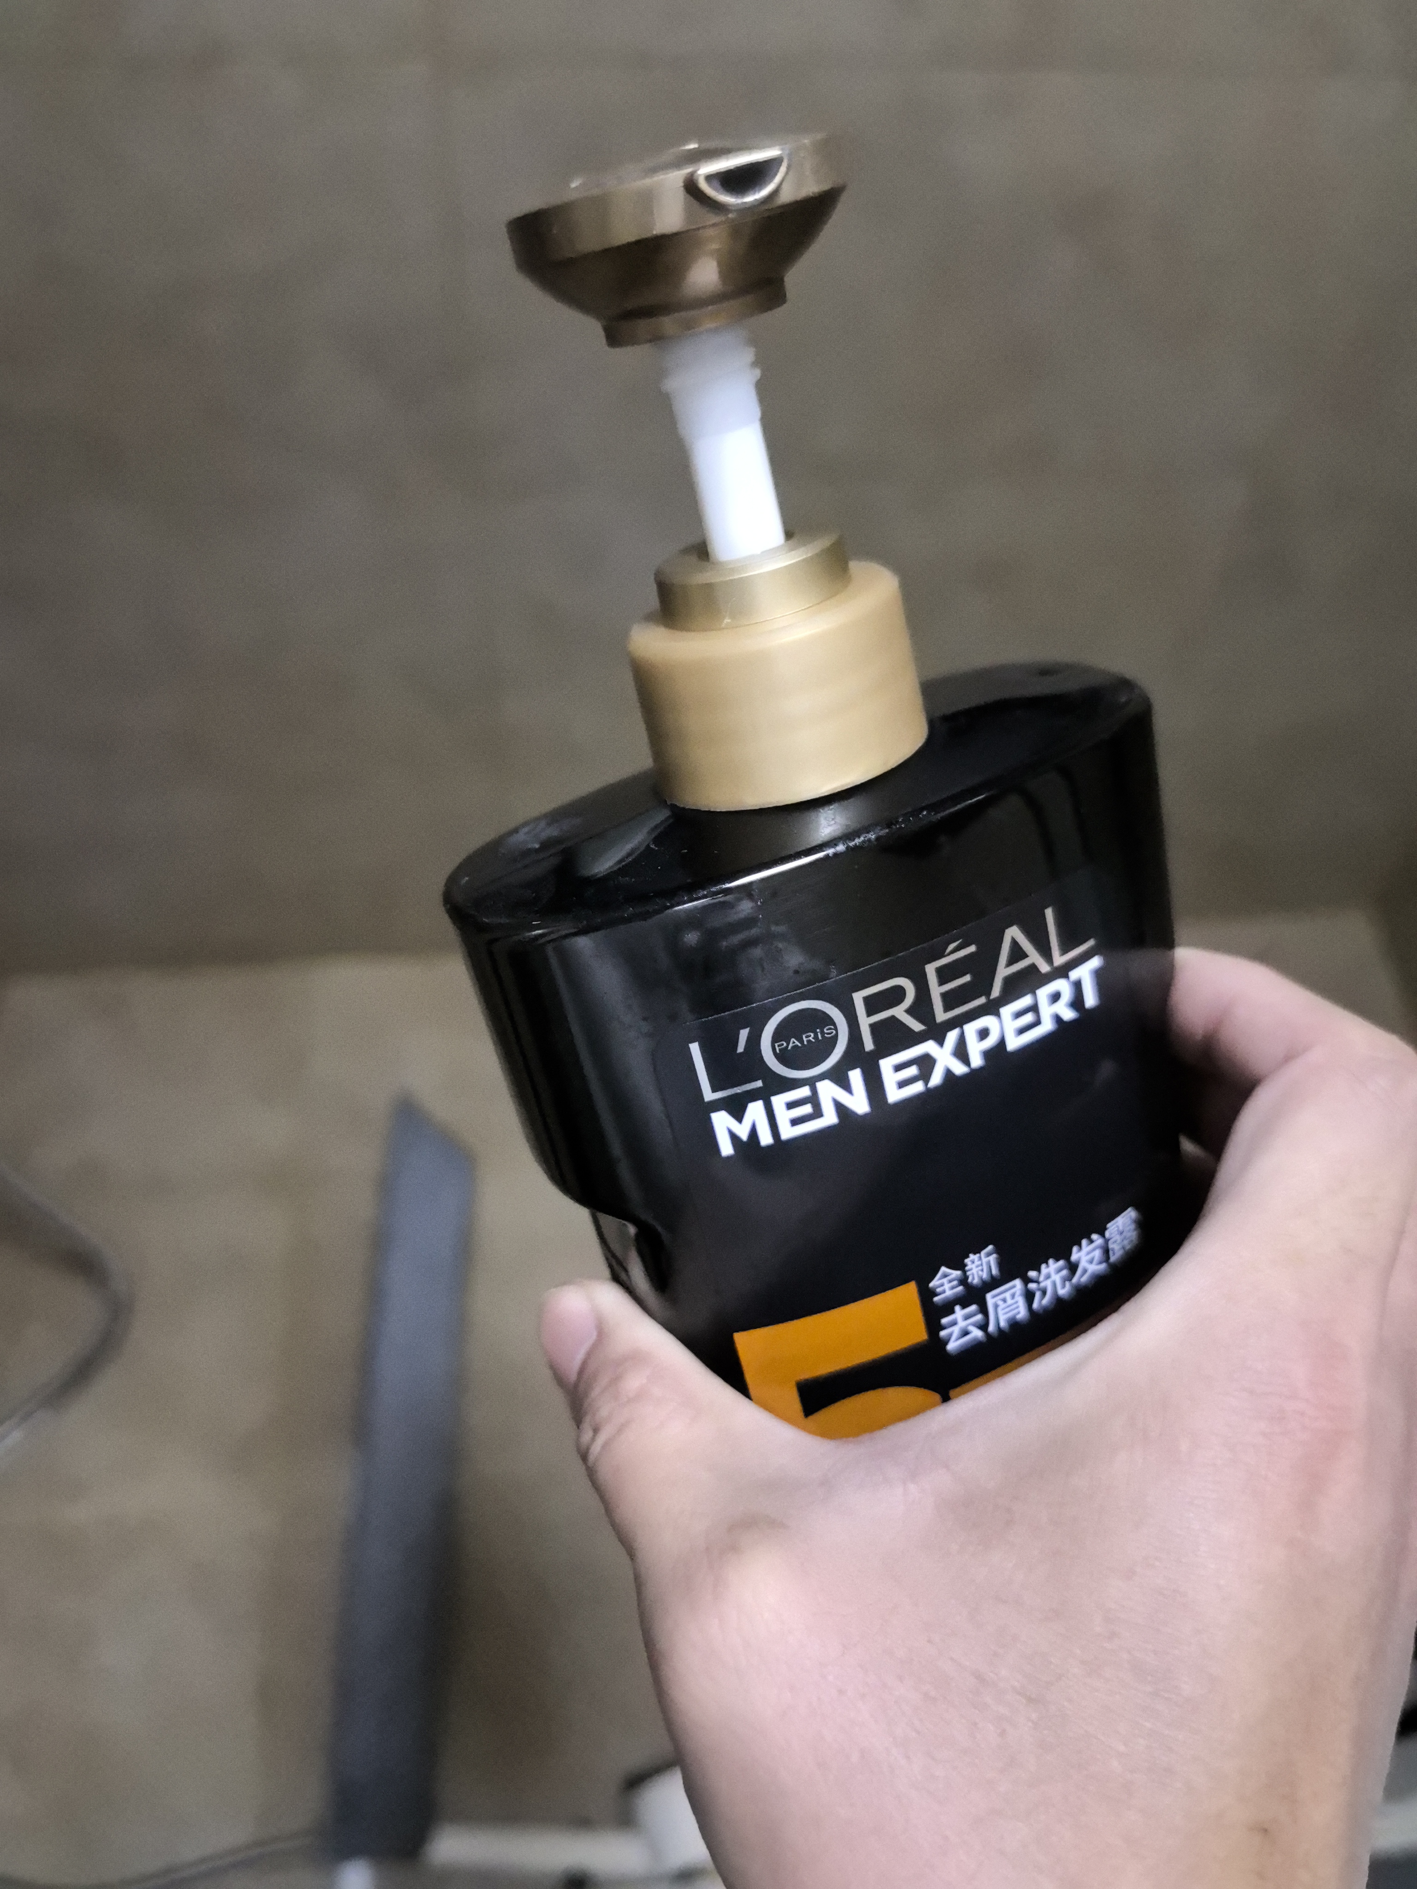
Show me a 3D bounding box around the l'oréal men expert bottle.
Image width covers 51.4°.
[{"bbox_3d":[0.024,0.026,0.212,0.095,0.246,0.051,-20,25,-12],"label":"l'oréal men expert bottle"}]

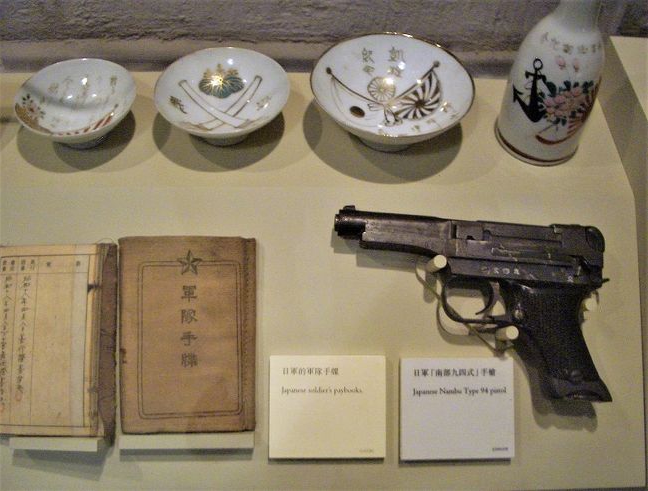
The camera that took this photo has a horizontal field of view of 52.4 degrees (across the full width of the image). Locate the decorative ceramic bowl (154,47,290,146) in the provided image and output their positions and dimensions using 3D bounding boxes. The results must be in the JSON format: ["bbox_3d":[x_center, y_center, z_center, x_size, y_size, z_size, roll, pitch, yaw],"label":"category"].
[{"bbox_3d":[-0.074,-0.103,0.495,0.098,0.038,0.098,0,52,-1],"label":"decorative ceramic bowl"}]

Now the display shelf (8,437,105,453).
[{"bbox_3d":[-0.176,0.131,0.439,0.058,0.018,0.009,0,83,-1],"label":"display shelf"}]

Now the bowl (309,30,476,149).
[{"bbox_3d":[0.049,-0.104,0.495,0.117,0.045,0.117,0,52,-1],"label":"bowl"}]

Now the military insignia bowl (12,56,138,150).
[{"bbox_3d":[-0.179,-0.097,0.490,0.086,0.035,0.086,0,52,-1],"label":"military insignia bowl"}]

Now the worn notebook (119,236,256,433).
[{"bbox_3d":[-0.094,0.062,0.453,0.093,0.010,0.131,0,83,-1],"label":"worn notebook"}]

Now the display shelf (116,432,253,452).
[{"bbox_3d":[-0.091,0.131,0.444,0.089,0.014,0.010,0,83,-1],"label":"display shelf"}]

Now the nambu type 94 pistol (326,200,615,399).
[{"bbox_3d":[0.102,0.039,0.448,0.195,0.030,0.117,5,83,-1],"label":"nambu type 94 pistol"}]

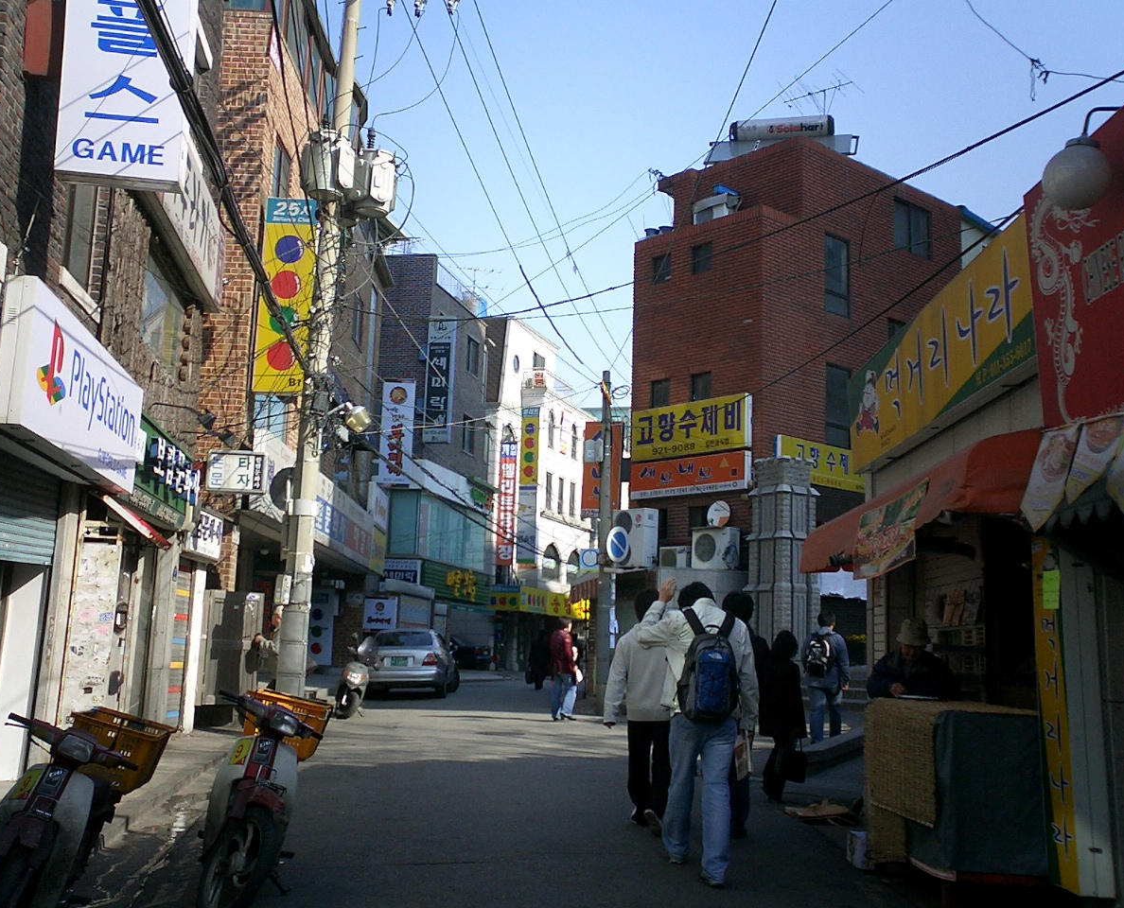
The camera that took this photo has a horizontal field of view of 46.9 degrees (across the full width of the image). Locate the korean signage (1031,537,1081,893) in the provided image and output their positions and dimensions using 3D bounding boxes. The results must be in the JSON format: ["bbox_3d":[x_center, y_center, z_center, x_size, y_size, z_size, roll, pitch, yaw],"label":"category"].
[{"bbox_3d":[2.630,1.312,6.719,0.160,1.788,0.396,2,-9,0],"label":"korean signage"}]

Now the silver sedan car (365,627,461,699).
[{"bbox_3d":[-3.427,4.850,29.910,1.760,1.430,4.550,2,-9,1],"label":"silver sedan car"}]

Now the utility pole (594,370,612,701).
[{"bbox_3d":[0.758,1.513,23.027,0.280,6.190,0.280,2,-11,0],"label":"utility pole"}]

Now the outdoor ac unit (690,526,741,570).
[{"bbox_3d":[2.799,1.724,23.713,0.350,0.770,0.870,12,-15,-42],"label":"outdoor ac unit"}]

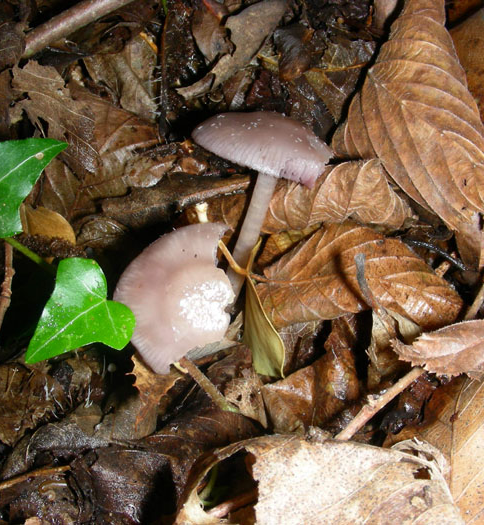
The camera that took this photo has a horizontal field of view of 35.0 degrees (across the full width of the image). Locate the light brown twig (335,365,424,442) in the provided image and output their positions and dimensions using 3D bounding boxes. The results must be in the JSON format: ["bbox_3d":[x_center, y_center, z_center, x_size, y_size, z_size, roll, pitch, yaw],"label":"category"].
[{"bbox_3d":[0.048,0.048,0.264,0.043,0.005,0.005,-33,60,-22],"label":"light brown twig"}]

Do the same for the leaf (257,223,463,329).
[{"bbox_3d":[0.045,0.004,0.292,0.075,0.016,0.046,5,55,3],"label":"leaf"}]

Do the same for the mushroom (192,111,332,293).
[{"bbox_3d":[0.005,-0.018,0.284,0.048,0.069,0.047,12,31,0],"label":"mushroom"}]

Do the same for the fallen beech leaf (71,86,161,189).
[{"bbox_3d":[-0.058,-0.060,0.345,0.039,0.011,0.063,-20,57,-17],"label":"fallen beech leaf"}]

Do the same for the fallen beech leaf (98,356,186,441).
[{"bbox_3d":[-0.036,0.048,0.276,0.026,0.014,0.033,11,56,8],"label":"fallen beech leaf"}]

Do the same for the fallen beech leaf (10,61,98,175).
[{"bbox_3d":[-0.083,-0.066,0.346,0.035,0.012,0.082,-26,59,-17],"label":"fallen beech leaf"}]

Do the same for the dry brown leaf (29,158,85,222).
[{"bbox_3d":[-0.078,-0.031,0.325,0.022,0.010,0.037,-24,58,-16],"label":"dry brown leaf"}]

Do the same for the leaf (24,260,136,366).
[{"bbox_3d":[-0.060,0.020,0.268,0.041,0.009,0.041,-40,72,-20],"label":"leaf"}]

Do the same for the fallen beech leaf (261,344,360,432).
[{"bbox_3d":[0.025,0.043,0.265,0.035,0.016,0.031,-6,56,0],"label":"fallen beech leaf"}]

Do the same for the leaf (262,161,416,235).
[{"bbox_3d":[0.039,-0.025,0.313,0.059,0.016,0.030,-1,55,-1],"label":"leaf"}]

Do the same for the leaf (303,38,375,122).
[{"bbox_3d":[0.047,-0.086,0.364,0.041,0.012,0.043,-38,63,-23],"label":"leaf"}]

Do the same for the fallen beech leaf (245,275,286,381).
[{"bbox_3d":[0.006,0.023,0.273,0.015,0.012,0.041,-17,60,7],"label":"fallen beech leaf"}]

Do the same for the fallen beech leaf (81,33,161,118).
[{"bbox_3d":[-0.056,-0.088,0.365,0.036,0.012,0.055,-27,59,-18],"label":"fallen beech leaf"}]

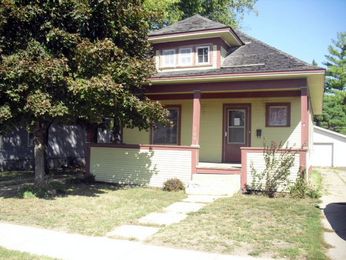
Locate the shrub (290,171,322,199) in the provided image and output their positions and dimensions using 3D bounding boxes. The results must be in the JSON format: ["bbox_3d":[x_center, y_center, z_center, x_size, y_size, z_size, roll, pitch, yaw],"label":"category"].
[{"bbox_3d":[3.664,1.520,9.888,0.822,0.740,0.688,0,-1,22],"label":"shrub"}]

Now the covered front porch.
[{"bbox_3d":[0.788,0.227,12.589,7.396,3.339,2.496,0,-1,22],"label":"covered front porch"}]

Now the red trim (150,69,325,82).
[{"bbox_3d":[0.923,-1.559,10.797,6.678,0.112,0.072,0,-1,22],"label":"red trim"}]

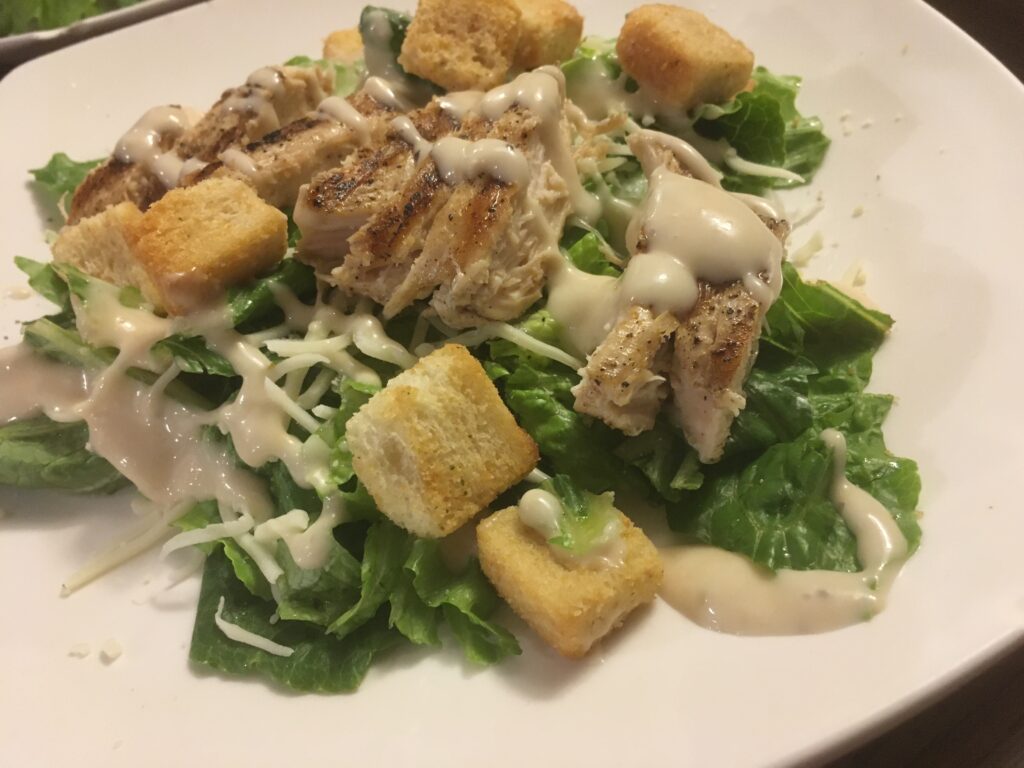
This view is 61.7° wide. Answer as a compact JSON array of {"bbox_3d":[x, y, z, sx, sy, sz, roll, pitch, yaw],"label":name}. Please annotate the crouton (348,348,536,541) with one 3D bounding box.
[{"bbox_3d":[-0.016,0.011,0.175,0.024,0.027,0.025,-31,93,-25],"label":"crouton"}]

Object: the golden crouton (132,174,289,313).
[{"bbox_3d":[-0.071,-0.034,0.202,0.029,0.023,0.017,-27,81,-22],"label":"golden crouton"}]

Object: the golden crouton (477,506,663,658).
[{"bbox_3d":[0.012,0.037,0.175,0.022,0.016,0.029,-27,45,-28],"label":"golden crouton"}]

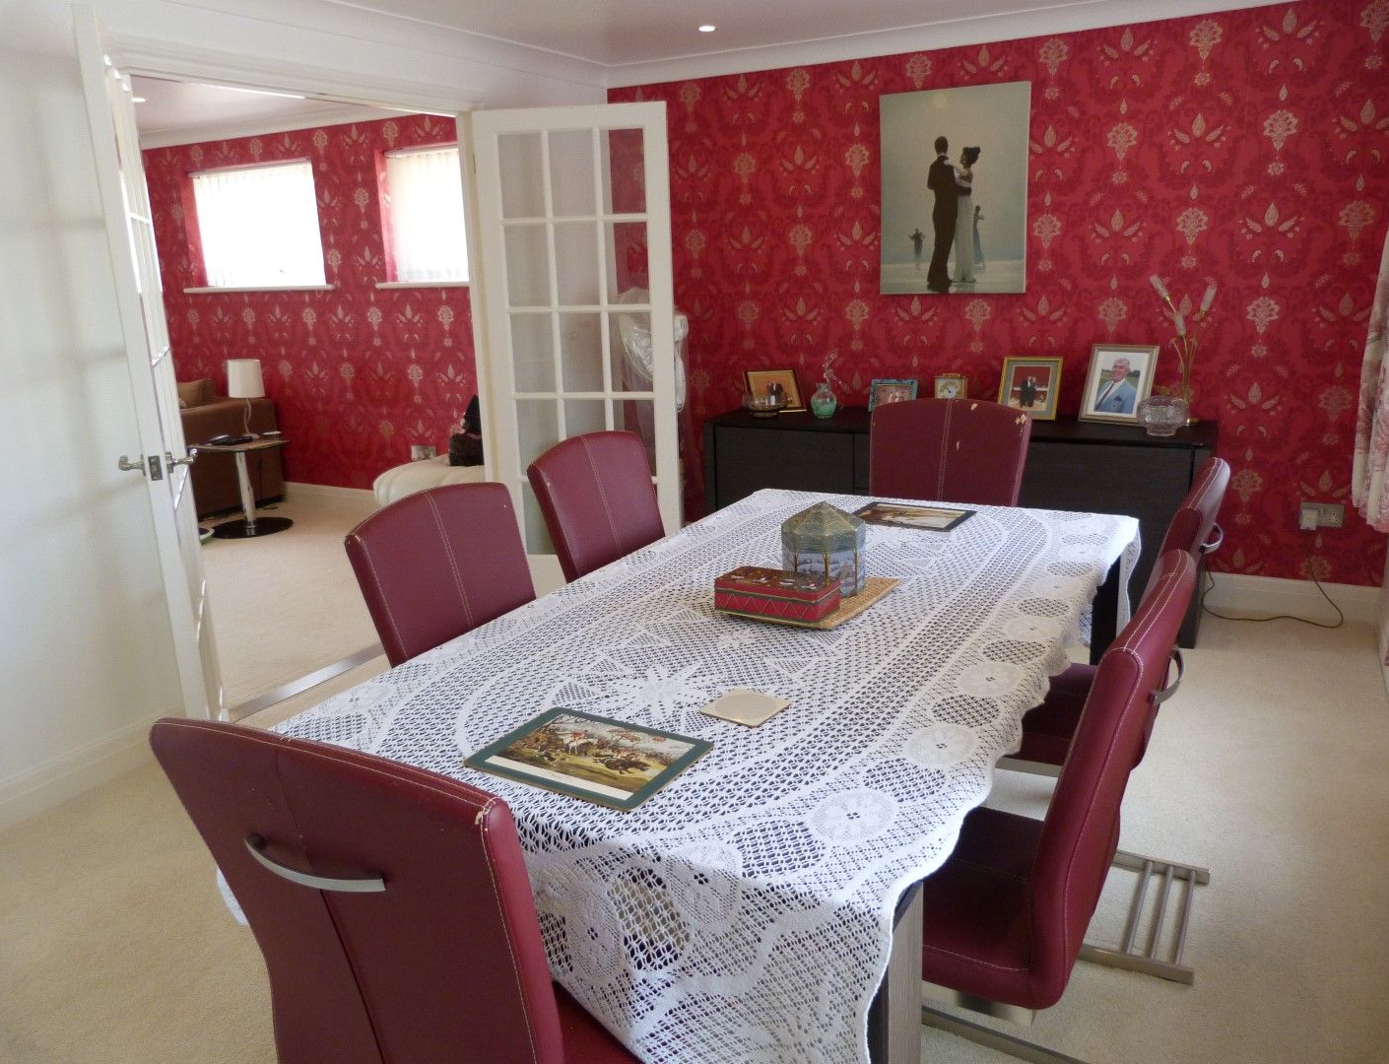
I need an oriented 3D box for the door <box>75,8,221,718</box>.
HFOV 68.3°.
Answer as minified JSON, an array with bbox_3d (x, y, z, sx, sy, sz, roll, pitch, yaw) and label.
[{"bbox_3d":[-1.416,-0.247,2.763,0.045,1.981,0.690,-8,16,-22],"label":"door"}]

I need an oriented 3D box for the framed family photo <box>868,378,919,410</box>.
[{"bbox_3d":[0.860,-0.584,4.410,0.202,0.148,0.040,5,0,26],"label":"framed family photo"}]

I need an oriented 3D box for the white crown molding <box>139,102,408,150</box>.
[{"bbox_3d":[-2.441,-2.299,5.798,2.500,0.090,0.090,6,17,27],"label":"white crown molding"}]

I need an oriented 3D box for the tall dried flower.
[{"bbox_3d":[1.849,-0.682,3.896,0.250,0.540,0.170,5,17,26],"label":"tall dried flower"}]

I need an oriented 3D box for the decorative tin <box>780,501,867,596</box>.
[{"bbox_3d":[0.269,0.028,2.125,0.168,0.184,0.168,5,17,26],"label":"decorative tin"}]

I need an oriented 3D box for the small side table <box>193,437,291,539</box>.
[{"bbox_3d":[-2.574,-0.266,5.861,0.500,0.500,0.460,6,17,27],"label":"small side table"}]

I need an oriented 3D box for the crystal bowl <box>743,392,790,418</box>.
[{"bbox_3d":[0.310,-0.550,4.430,0.200,0.100,0.200,-2,15,1],"label":"crystal bowl"}]

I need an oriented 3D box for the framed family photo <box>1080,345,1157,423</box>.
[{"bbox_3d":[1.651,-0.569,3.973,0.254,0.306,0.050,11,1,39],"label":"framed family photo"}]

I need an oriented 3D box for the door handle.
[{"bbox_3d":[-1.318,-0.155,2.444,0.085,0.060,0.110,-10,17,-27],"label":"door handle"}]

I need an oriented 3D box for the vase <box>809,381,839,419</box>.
[{"bbox_3d":[0.561,-0.569,4.416,0.115,0.145,0.115,-2,15,1],"label":"vase"}]

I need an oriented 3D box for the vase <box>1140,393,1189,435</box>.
[{"bbox_3d":[1.718,-0.431,3.756,0.188,0.137,0.188,5,17,26],"label":"vase"}]

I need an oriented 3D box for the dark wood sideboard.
[{"bbox_3d":[1.034,-0.081,4.240,1.930,0.741,0.520,5,17,26],"label":"dark wood sideboard"}]

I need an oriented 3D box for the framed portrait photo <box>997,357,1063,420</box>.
[{"bbox_3d":[1.356,-0.578,4.136,0.231,0.254,0.045,7,0,30],"label":"framed portrait photo"}]

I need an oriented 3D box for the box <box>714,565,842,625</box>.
[{"bbox_3d":[0.166,0.123,2.025,0.218,0.059,0.113,7,18,32],"label":"box"}]

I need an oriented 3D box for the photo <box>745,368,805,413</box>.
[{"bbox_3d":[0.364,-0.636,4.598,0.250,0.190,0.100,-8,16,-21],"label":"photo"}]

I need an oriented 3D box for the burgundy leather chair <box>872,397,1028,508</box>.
[{"bbox_3d":[0.681,0.125,3.038,0.455,0.990,0.600,5,17,26],"label":"burgundy leather chair"}]

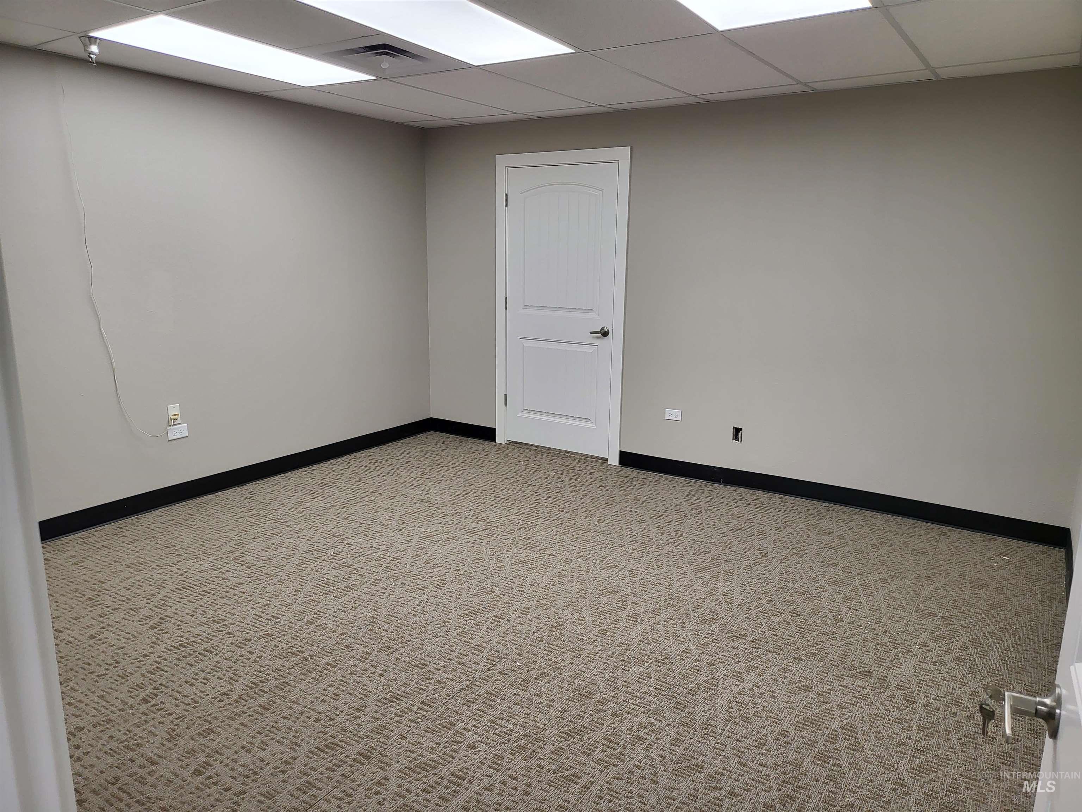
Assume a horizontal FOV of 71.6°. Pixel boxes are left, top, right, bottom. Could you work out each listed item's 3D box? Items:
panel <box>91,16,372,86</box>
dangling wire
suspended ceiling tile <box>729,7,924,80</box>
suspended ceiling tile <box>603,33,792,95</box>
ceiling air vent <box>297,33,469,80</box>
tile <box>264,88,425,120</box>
[{"bbox_3d":[-1.410,-1.690,3.610,0.590,0.030,1.199,9,14,32],"label":"panel"},{"bbox_3d":[-2.213,-0.712,3.930,0.020,1.870,0.375,9,14,32],"label":"dangling wire"},{"bbox_3d":[1.293,-1.555,3.293,0.598,0.018,1.207,9,15,33],"label":"suspended ceiling tile"},{"bbox_3d":[0.785,-1.634,3.621,0.598,0.018,1.207,9,15,33],"label":"suspended ceiling tile"},{"bbox_3d":[-0.736,-1.644,3.535,0.600,0.020,0.600,9,14,32],"label":"ceiling air vent"},{"bbox_3d":[-1.171,-1.955,4.884,0.411,0.020,1.209,9,14,32],"label":"tile"}]

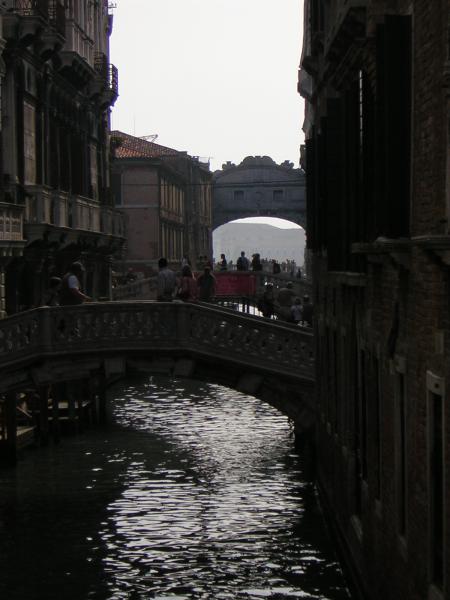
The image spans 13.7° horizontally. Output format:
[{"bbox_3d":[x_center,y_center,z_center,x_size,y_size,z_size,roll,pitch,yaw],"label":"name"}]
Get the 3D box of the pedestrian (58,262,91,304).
[{"bbox_3d":[-2.826,0.123,35.500,0.540,1.700,0.500,0,1,-16],"label":"pedestrian"}]

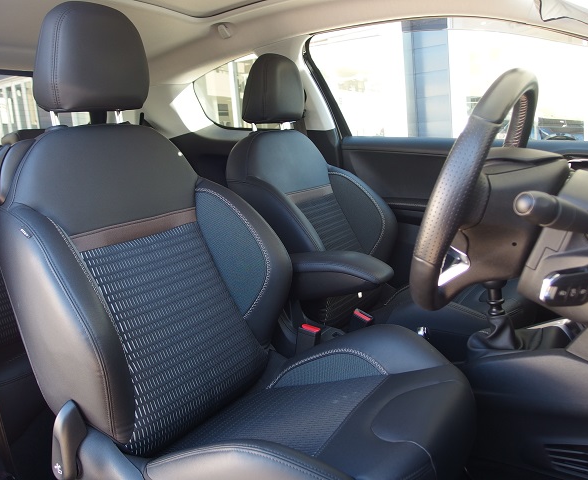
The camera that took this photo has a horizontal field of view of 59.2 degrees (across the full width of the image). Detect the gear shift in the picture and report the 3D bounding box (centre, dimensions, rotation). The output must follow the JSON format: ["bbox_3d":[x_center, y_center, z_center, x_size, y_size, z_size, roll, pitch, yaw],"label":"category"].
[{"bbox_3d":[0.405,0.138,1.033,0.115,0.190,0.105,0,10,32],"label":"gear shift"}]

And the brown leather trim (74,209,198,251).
[{"bbox_3d":[-0.285,-0.025,0.990,0.016,0.032,0.320,-37,-11,32],"label":"brown leather trim"}]

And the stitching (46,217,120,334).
[{"bbox_3d":[-0.340,0.056,0.835,0.060,0.250,0.045,-37,-11,32],"label":"stitching"}]

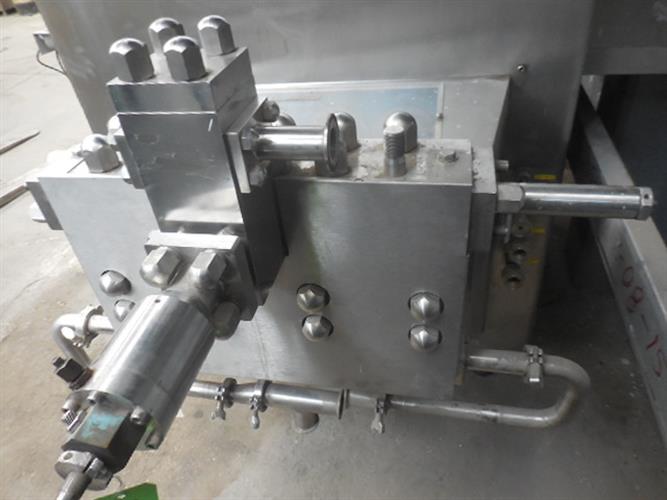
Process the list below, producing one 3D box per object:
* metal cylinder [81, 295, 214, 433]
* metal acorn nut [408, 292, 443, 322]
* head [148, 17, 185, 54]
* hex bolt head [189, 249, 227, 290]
[{"bbox_3d":[-0.153,0.098,0.403,0.070,0.070,0.105,3,37,12],"label":"metal cylinder"},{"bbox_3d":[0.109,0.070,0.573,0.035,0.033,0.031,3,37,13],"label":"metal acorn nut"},{"bbox_3d":[-0.159,-0.203,0.452,0.030,0.032,0.030,3,37,12],"label":"head"},{"bbox_3d":[-0.152,0.028,0.581,0.035,0.035,0.045,3,37,13],"label":"hex bolt head"}]

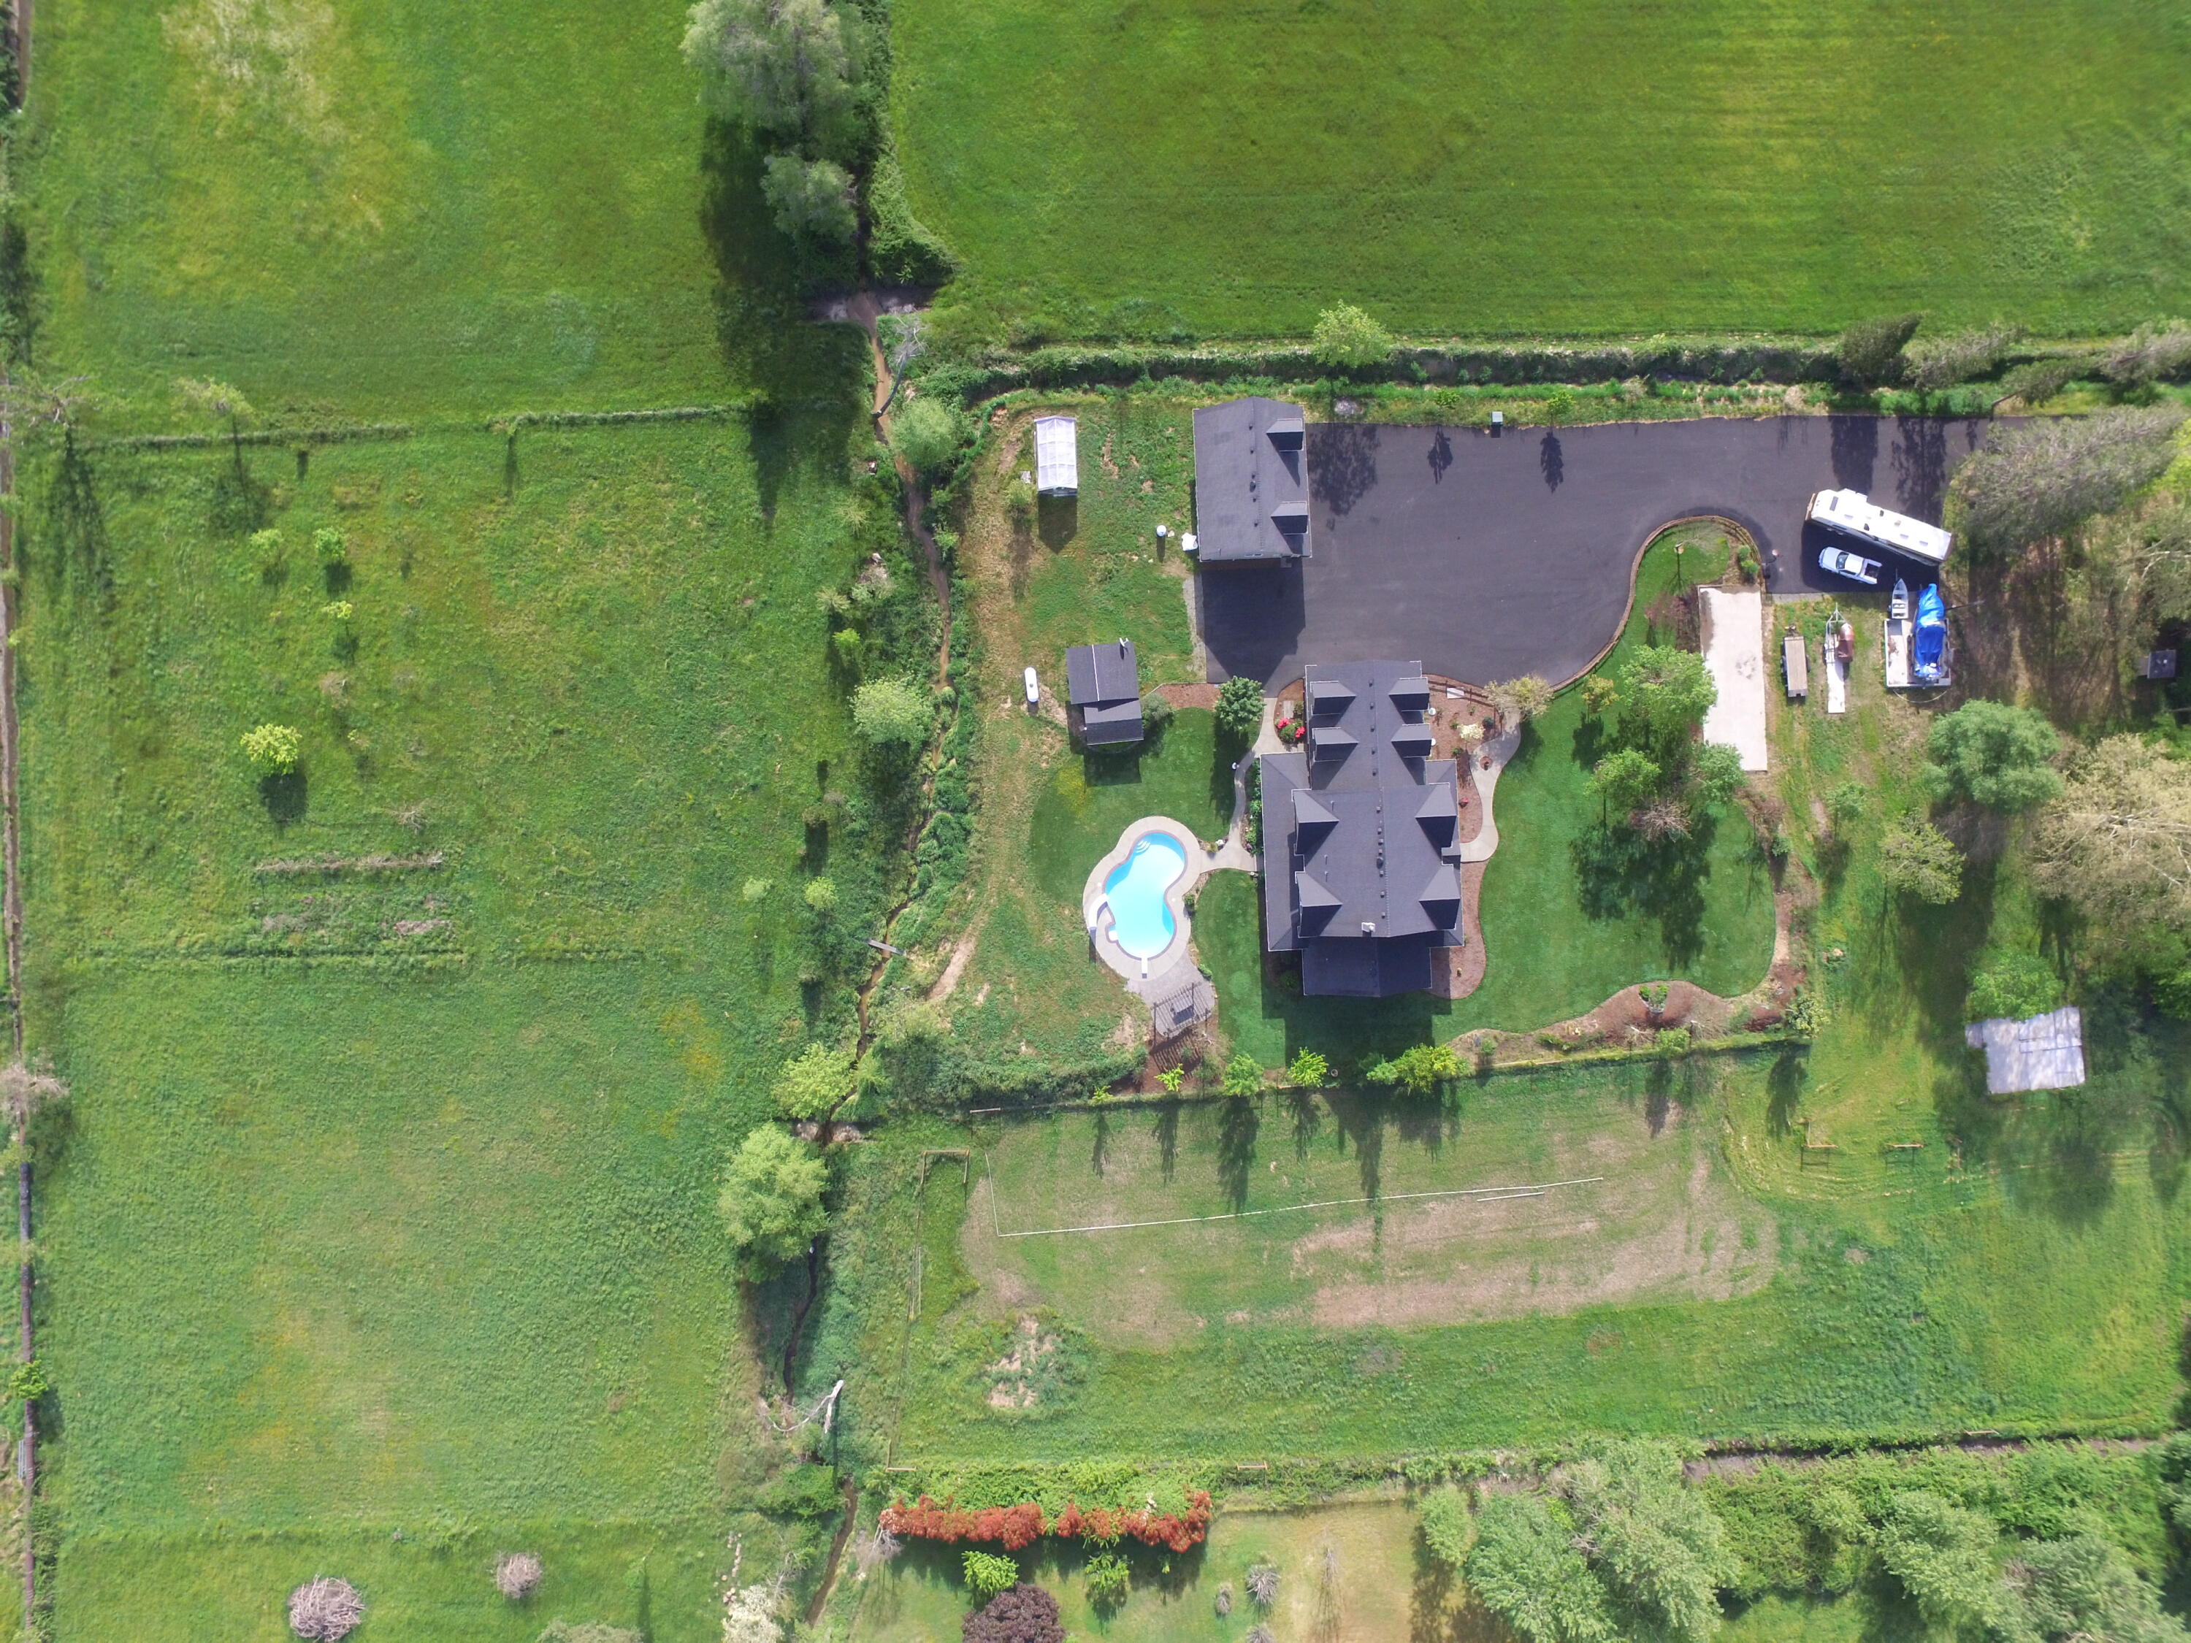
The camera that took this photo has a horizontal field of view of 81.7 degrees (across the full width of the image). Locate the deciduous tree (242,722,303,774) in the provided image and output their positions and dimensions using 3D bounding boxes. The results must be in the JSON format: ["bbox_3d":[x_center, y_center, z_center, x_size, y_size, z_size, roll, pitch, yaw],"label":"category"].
[{"bbox_3d":[-76.642,-6.793,118.200,4.800,3.600,4.600,0,90,0],"label":"deciduous tree"}]

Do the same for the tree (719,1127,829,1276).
[{"bbox_3d":[-28.940,34.216,114.750,9.300,10.500,11.200,0,90,0],"label":"tree"}]

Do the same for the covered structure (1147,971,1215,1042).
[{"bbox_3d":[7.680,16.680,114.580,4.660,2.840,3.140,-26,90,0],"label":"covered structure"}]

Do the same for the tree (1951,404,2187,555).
[{"bbox_3d":[81.150,-28.870,106.880,8.920,18.240,9.120,0,90,0],"label":"tree"}]

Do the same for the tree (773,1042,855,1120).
[{"bbox_3d":[-25.434,23.628,116.100,7.100,7.800,6.800,0,90,0],"label":"tree"}]

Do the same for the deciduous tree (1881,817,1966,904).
[{"bbox_3d":[72.540,3.440,111.740,6.890,8.410,6.380,0,90,0],"label":"deciduous tree"}]

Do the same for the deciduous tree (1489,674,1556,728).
[{"bbox_3d":[38.190,-10.940,113.770,4.660,4.360,5.270,0,90,0],"label":"deciduous tree"}]

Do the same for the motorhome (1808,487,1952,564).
[{"bbox_3d":[72.505,-27.313,118.350,12.600,3.300,2.750,18,90,0],"label":"motorhome"}]

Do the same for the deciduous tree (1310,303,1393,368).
[{"bbox_3d":[22.490,-42.550,111.540,5.880,8.610,6.590,0,90,0],"label":"deciduous tree"}]

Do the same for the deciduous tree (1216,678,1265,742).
[{"bbox_3d":[13.222,-10.293,117.100,4.500,5.800,5.000,0,90,0],"label":"deciduous tree"}]

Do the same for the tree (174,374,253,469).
[{"bbox_3d":[-79.160,-37.380,114.000,5.800,7.000,5.400,0,90,0],"label":"tree"}]

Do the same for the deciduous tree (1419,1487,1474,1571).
[{"bbox_3d":[32.018,64.427,115.500,4.300,9.000,4.600,0,90,0],"label":"deciduous tree"}]

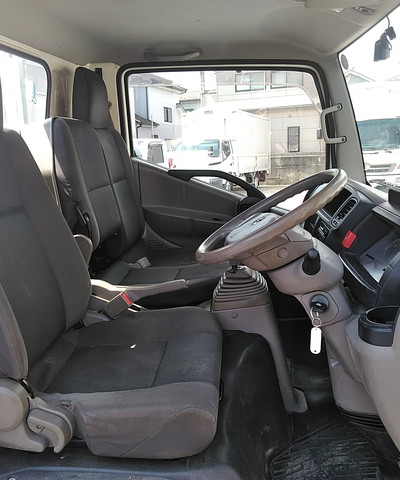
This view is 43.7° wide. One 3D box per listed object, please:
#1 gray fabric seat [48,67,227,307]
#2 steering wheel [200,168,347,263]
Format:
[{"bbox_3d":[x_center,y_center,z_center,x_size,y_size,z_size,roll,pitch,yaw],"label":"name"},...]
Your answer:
[{"bbox_3d":[-0.208,-0.223,1.927,0.620,0.900,0.750,-1,11,3],"label":"gray fabric seat"},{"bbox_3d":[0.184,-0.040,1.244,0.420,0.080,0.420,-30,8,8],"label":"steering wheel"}]

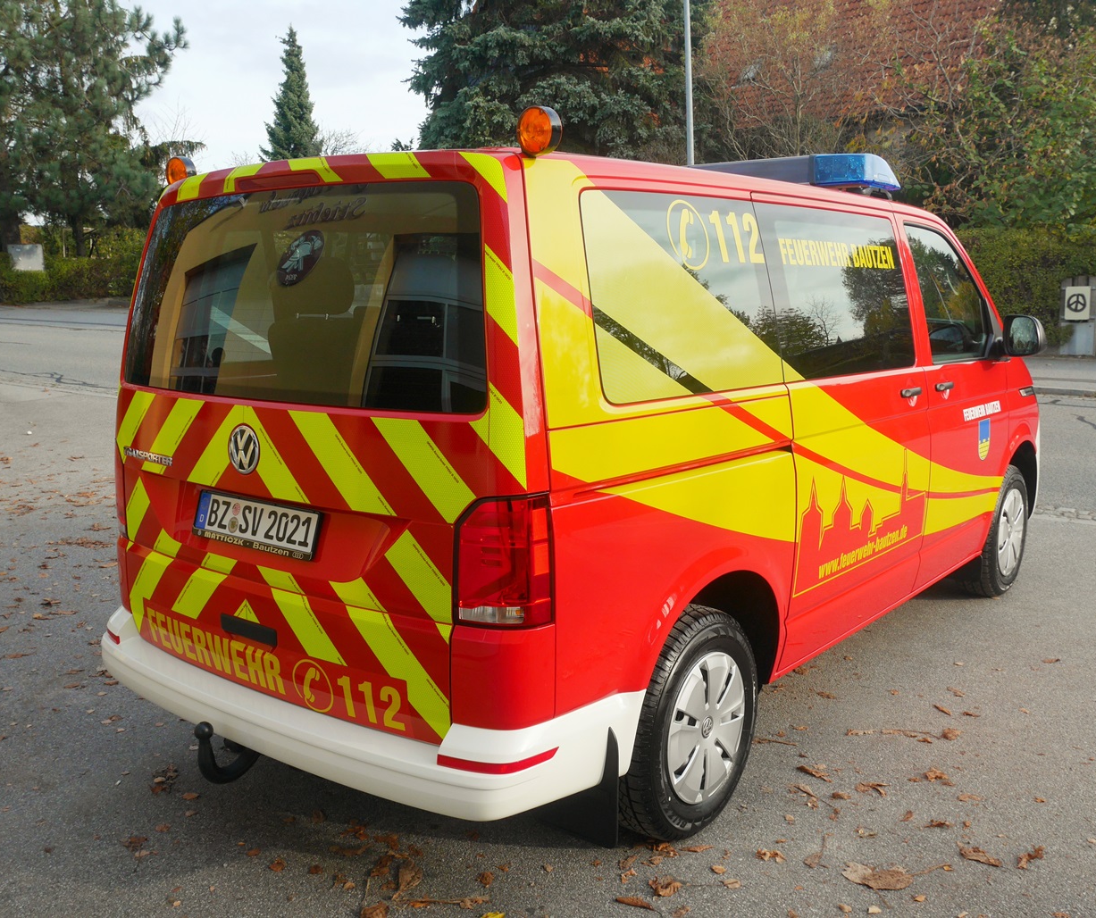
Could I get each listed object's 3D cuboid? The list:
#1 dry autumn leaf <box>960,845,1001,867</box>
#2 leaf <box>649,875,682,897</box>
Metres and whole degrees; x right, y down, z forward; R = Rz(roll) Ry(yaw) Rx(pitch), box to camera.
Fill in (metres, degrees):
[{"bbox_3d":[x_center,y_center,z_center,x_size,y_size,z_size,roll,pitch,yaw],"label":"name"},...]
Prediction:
[{"bbox_3d":[1.235,1.131,3.229,0.050,0.022,0.140,-9,13,-39],"label":"dry autumn leaf"},{"bbox_3d":[0.336,1.209,3.208,0.089,0.030,0.068,-1,10,3],"label":"leaf"}]

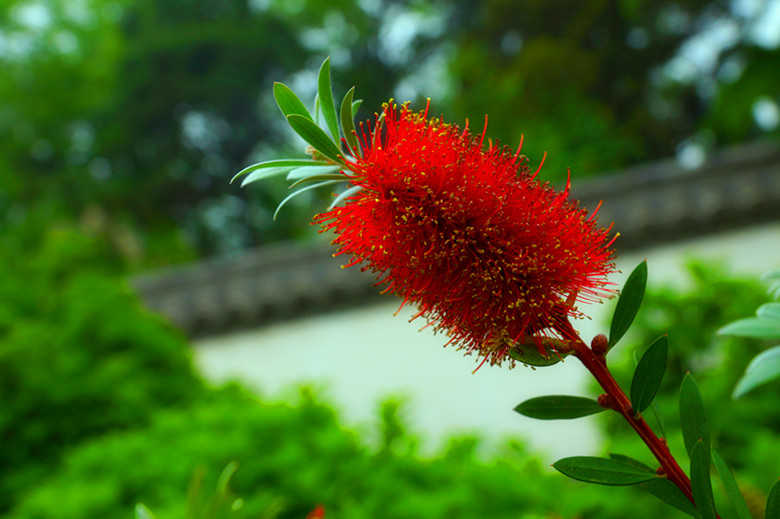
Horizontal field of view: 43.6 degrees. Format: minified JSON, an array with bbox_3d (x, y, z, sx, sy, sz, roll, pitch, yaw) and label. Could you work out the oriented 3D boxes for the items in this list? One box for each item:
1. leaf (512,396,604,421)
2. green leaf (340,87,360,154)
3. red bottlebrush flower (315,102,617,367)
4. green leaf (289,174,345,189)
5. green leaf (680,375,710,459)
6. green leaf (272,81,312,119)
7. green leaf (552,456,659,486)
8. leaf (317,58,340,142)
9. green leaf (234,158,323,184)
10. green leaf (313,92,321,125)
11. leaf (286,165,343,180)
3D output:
[{"bbox_3d":[0.063,0.054,0.357,0.036,0.009,0.004,-1,-24,-10],"label":"leaf"},{"bbox_3d":[-0.014,-0.050,0.357,0.006,0.026,0.005,-14,15,-30],"label":"green leaf"},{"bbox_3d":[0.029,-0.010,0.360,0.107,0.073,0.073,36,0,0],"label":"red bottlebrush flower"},{"bbox_3d":[-0.026,-0.029,0.355,0.028,0.004,0.006,-15,42,-41],"label":"green leaf"},{"bbox_3d":[0.116,0.067,0.368,0.010,0.048,0.005,-7,-5,1],"label":"green leaf"},{"bbox_3d":[-0.030,-0.052,0.363,0.006,0.038,0.004,-40,-3,-13],"label":"green leaf"},{"bbox_3d":[0.080,0.077,0.357,0.042,0.010,0.004,6,-31,-8],"label":"green leaf"},{"bbox_3d":[-0.022,-0.058,0.363,0.006,0.035,0.004,-6,-4,-27],"label":"leaf"},{"bbox_3d":[-0.039,-0.034,0.358,0.039,0.005,0.006,-10,36,-4],"label":"green leaf"},{"bbox_3d":[-0.026,-0.053,0.372,0.004,0.030,0.006,-34,-36,24],"label":"green leaf"},{"bbox_3d":[-0.029,-0.034,0.371,0.026,0.006,0.004,-10,-38,32],"label":"leaf"}]

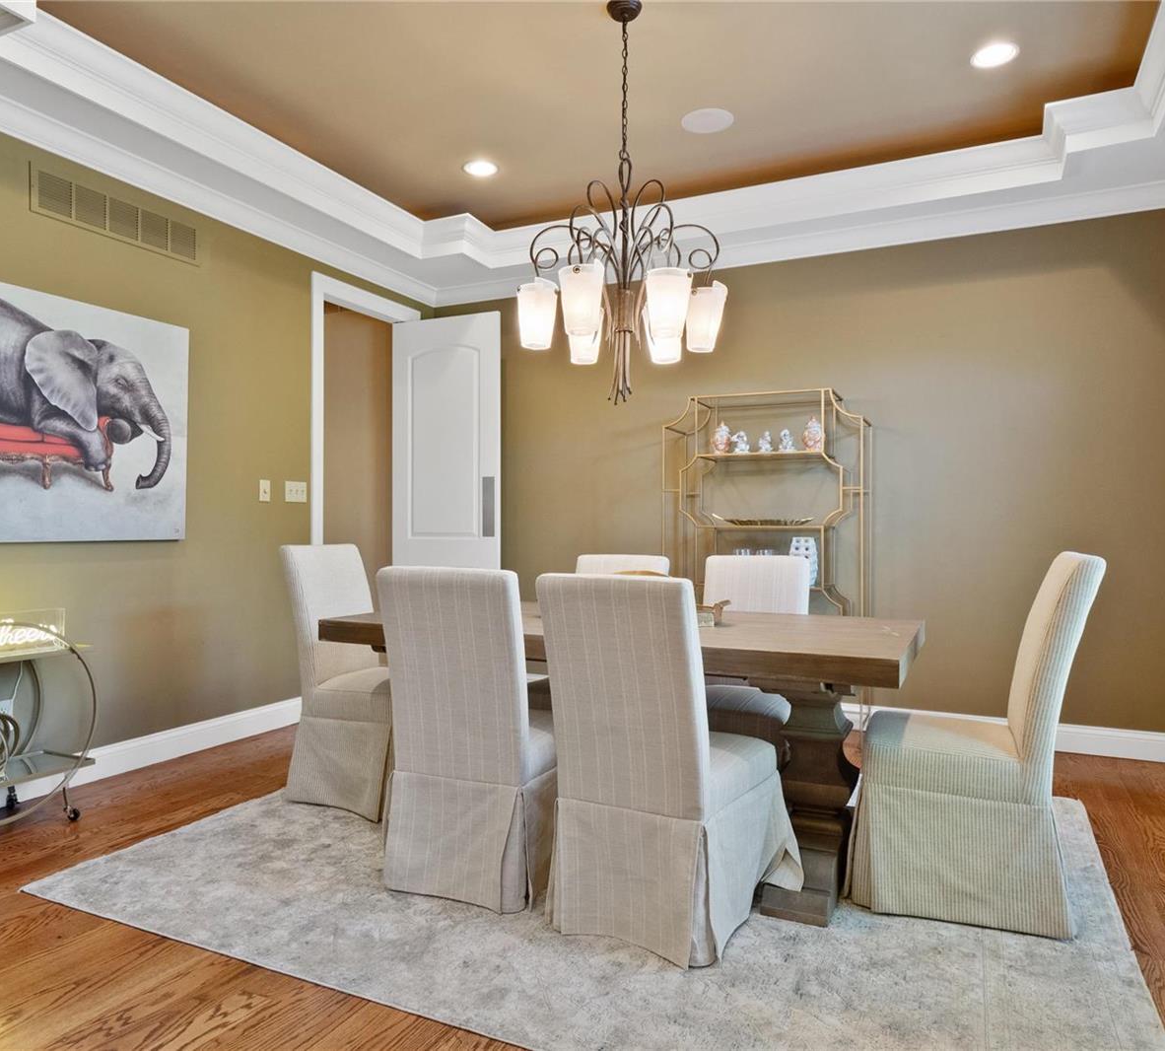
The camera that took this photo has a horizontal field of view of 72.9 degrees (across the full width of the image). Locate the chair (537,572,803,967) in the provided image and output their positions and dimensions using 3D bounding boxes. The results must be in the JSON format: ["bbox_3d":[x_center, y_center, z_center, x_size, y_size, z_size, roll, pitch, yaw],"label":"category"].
[{"bbox_3d":[0.229,0.613,2.237,0.530,0.955,0.670,0,0,28],"label":"chair"}]

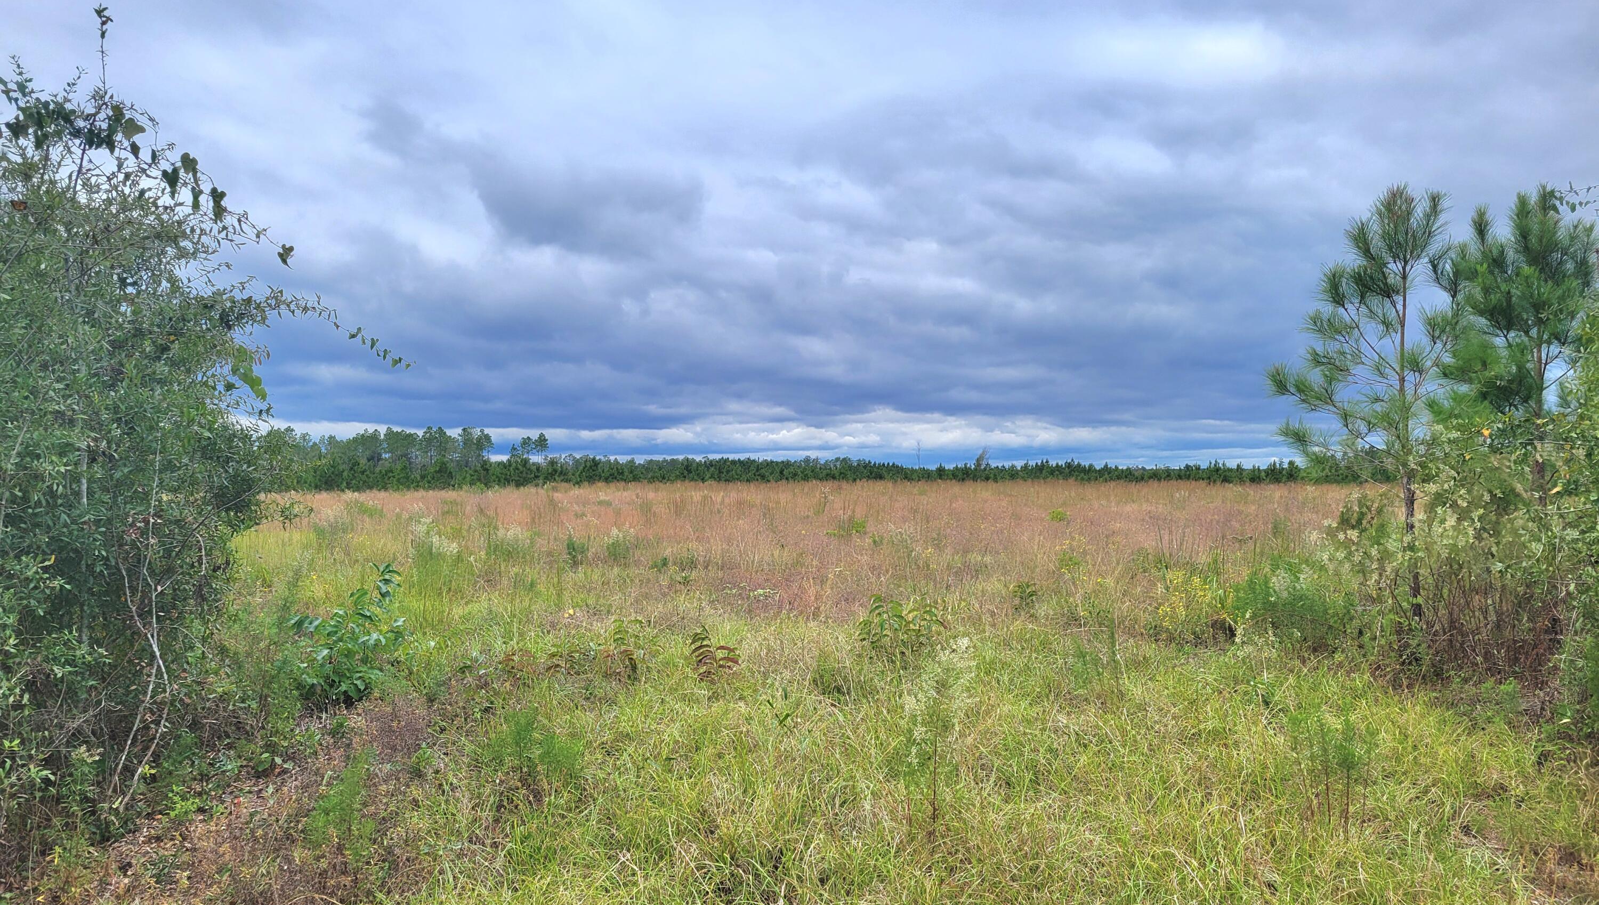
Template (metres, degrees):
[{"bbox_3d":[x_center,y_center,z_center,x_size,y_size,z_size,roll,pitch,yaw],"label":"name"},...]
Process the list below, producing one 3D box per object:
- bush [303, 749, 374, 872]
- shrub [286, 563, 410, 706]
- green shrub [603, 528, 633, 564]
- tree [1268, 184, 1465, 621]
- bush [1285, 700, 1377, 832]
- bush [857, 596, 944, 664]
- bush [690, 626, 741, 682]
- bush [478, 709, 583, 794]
[{"bbox_3d":[-1.725,1.345,4.507,0.267,0.464,0.254,0,-1,0],"label":"bush"},{"bbox_3d":[-2.980,1.212,7.926,0.808,0.948,0.727,0,-1,0],"label":"shrub"},{"bbox_3d":[-2.716,1.428,17.946,0.448,0.560,0.426,0,-1,0],"label":"green shrub"},{"bbox_3d":[5.115,-0.321,10.833,1.769,4.214,1.769,0,-1,0],"label":"tree"},{"bbox_3d":[2.183,1.300,4.939,0.375,0.570,0.319,0,-1,0],"label":"bush"},{"bbox_3d":[0.784,1.380,9.244,0.673,0.558,0.572,0,-1,0],"label":"bush"},{"bbox_3d":[-0.591,1.438,8.483,0.362,0.415,0.326,0,-1,0],"label":"bush"},{"bbox_3d":[-1.233,1.385,5.525,0.483,0.420,0.386,0,-1,0],"label":"bush"}]

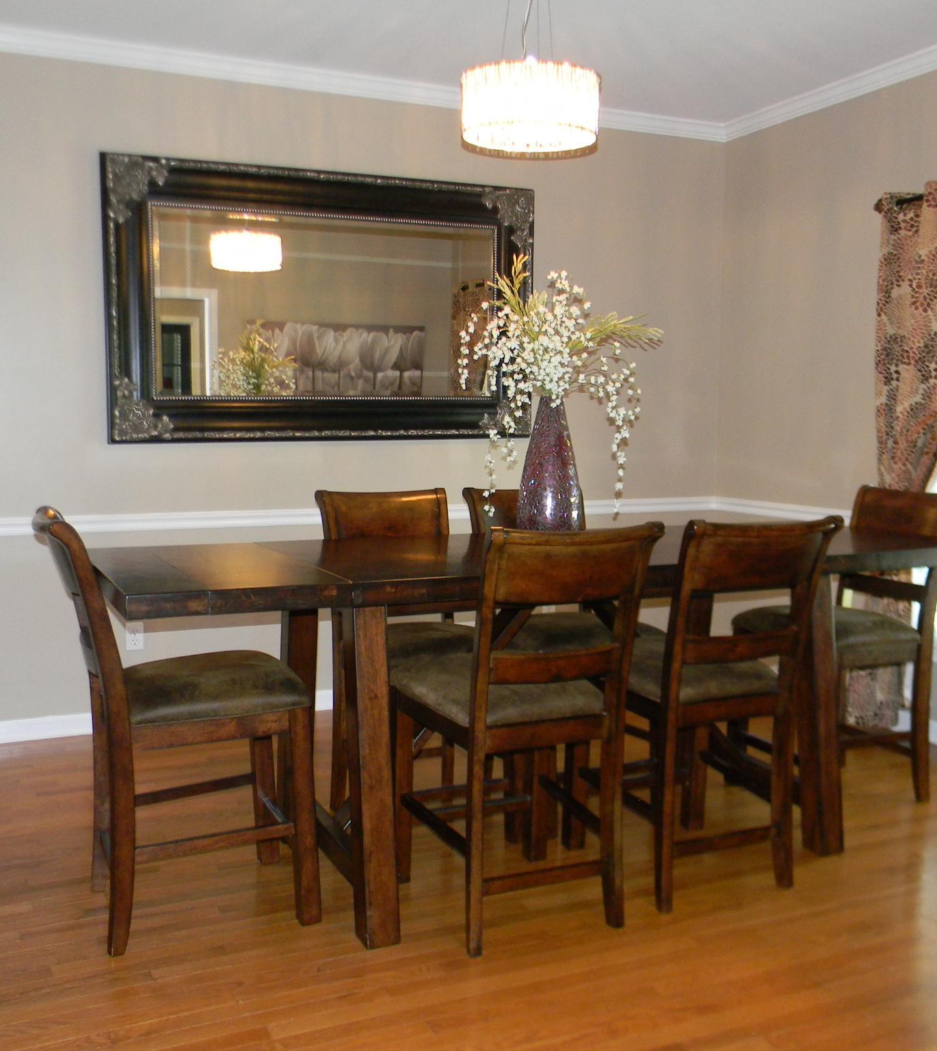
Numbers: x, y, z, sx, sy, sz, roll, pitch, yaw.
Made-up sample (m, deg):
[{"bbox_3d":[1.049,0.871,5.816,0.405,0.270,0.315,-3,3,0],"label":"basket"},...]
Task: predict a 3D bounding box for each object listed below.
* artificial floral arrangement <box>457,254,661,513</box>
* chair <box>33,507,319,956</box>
[{"bbox_3d":[0.238,-0.397,3.340,0.540,0.790,0.460,-2,6,-24],"label":"artificial floral arrangement"},{"bbox_3d":[-0.769,0.489,2.946,0.660,1.060,0.480,-2,6,-24],"label":"chair"}]

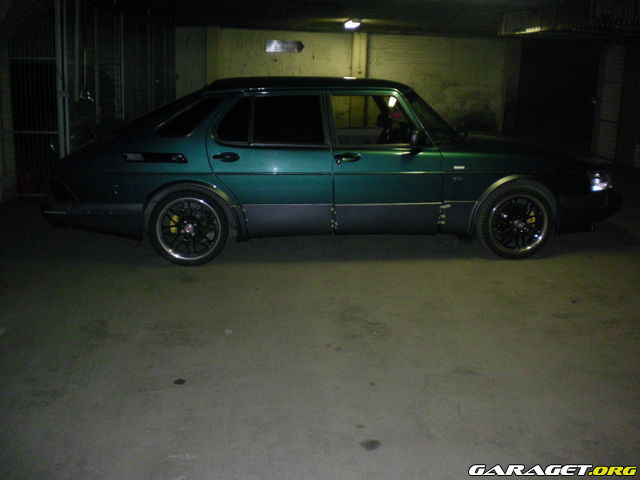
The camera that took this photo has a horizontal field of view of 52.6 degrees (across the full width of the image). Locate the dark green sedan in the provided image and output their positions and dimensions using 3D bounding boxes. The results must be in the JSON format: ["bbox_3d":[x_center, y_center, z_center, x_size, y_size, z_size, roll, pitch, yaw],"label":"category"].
[{"bbox_3d":[0.205,-0.638,5.555,4.680,1.400,1.700,-1,9,-9],"label":"dark green sedan"}]

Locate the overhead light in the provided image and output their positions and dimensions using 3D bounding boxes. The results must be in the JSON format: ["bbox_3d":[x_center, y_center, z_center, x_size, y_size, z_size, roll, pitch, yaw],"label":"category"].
[{"bbox_3d":[0.447,-2.964,8.900,0.220,0.140,0.220,-1,9,-9],"label":"overhead light"}]

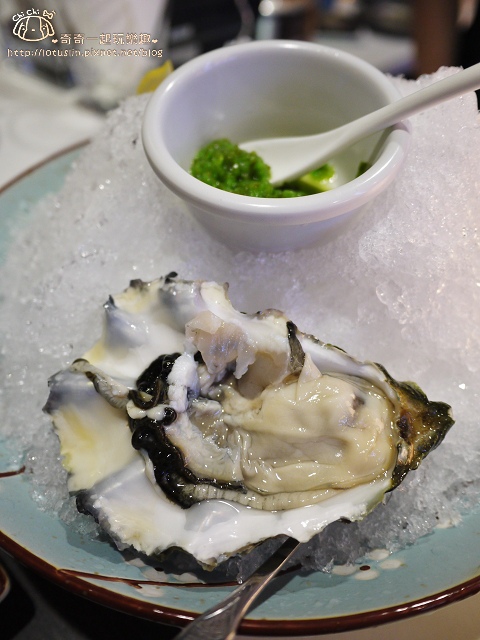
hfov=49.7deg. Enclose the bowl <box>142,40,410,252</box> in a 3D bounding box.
[{"bbox_3d":[0.011,-0.051,0.173,0.080,0.041,0.080,-1,58,1],"label":"bowl"}]

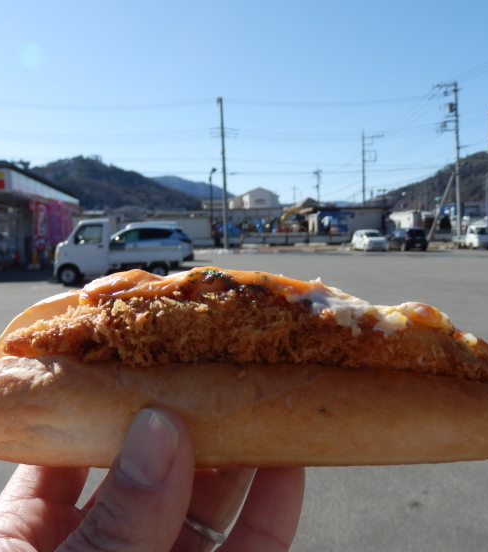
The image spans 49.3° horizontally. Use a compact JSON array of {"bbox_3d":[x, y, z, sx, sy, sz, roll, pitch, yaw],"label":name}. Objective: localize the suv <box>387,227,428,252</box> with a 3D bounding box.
[{"bbox_3d":[11.557,-2.631,37.800,1.680,1.620,3.750,-2,5,-5],"label":"suv"}]

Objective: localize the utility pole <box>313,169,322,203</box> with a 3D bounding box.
[{"bbox_3d":[13.600,-13.308,98.253,1.850,12.771,1.300,-1,5,0],"label":"utility pole"}]

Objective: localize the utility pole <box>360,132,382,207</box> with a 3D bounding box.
[{"bbox_3d":[16.154,-11.231,67.322,2.750,13.663,0.900,-1,5,0],"label":"utility pole"}]

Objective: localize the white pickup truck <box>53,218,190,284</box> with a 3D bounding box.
[{"bbox_3d":[-3.413,-0.719,14.750,3.395,1.780,1.475,-2,5,-2],"label":"white pickup truck"}]

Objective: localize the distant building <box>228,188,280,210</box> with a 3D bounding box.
[{"bbox_3d":[1.640,-9.604,83.000,7.200,8.200,7.500,-3,5,-20],"label":"distant building"}]

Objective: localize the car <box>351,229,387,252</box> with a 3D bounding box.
[{"bbox_3d":[8.767,-2.539,37.177,1.475,1.530,3.395,-1,5,-5],"label":"car"}]

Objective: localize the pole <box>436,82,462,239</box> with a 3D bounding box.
[{"bbox_3d":[18.198,-9.912,47.365,2.300,14.270,1.000,-1,5,0],"label":"pole"}]

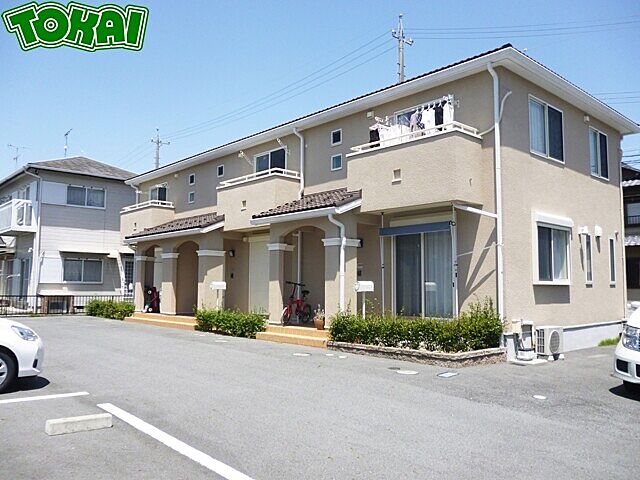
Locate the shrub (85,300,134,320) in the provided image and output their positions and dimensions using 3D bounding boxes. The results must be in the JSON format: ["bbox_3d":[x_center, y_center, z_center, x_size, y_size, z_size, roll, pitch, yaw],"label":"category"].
[{"bbox_3d":[-9.091,2.988,22.408,0.850,0.720,3.300,4,-6,-42],"label":"shrub"}]

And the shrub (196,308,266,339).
[{"bbox_3d":[-2.640,2.418,15.281,0.660,0.700,3.100,4,-6,-42],"label":"shrub"}]

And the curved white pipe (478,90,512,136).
[{"bbox_3d":[3.589,-2.588,10.602,0.534,0.966,0.557,4,-6,-42],"label":"curved white pipe"}]

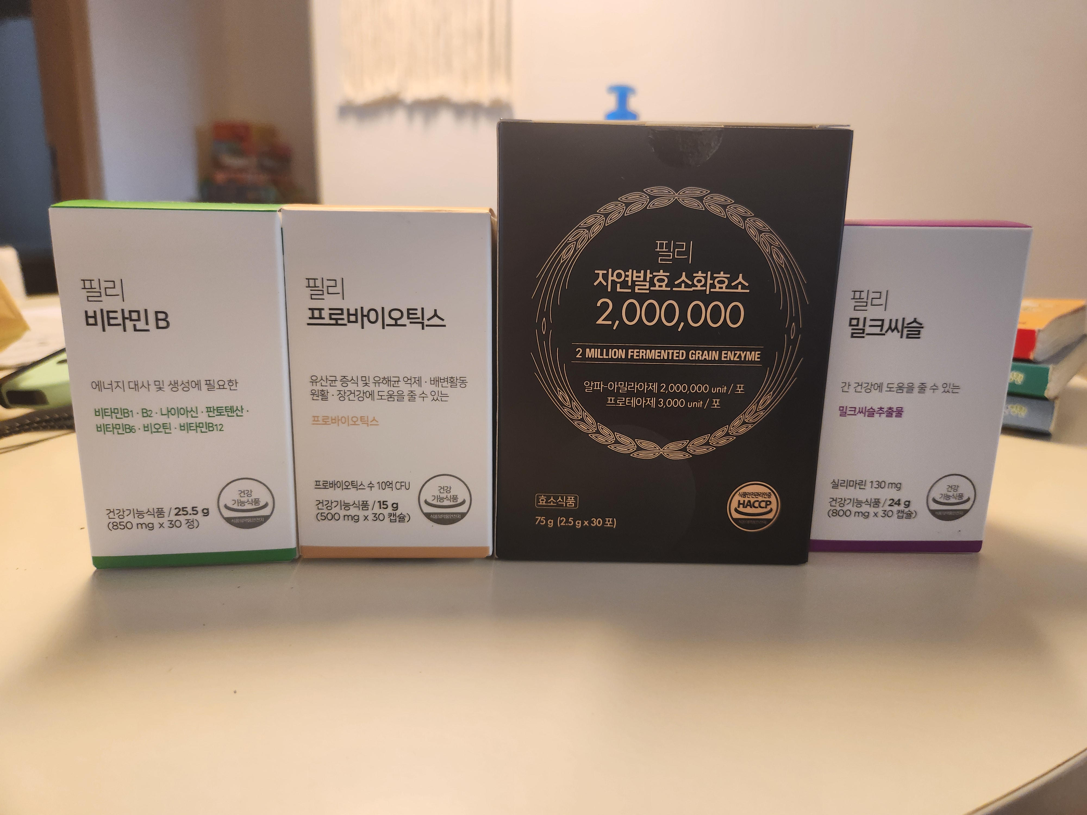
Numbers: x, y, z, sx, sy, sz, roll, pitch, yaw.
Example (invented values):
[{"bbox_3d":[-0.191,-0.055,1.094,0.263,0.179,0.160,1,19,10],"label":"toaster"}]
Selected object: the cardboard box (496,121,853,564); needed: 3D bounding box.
[{"bbox_3d":[0.038,-0.022,0.261,0.108,0.141,0.058,1,12,-1],"label":"cardboard box"}]

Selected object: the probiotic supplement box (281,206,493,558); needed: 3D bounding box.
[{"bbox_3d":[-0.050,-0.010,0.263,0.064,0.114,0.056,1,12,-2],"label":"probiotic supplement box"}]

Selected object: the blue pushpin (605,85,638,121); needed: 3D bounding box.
[{"bbox_3d":[0.086,-0.334,0.800,0.036,0.046,0.036,1,12,0],"label":"blue pushpin"}]

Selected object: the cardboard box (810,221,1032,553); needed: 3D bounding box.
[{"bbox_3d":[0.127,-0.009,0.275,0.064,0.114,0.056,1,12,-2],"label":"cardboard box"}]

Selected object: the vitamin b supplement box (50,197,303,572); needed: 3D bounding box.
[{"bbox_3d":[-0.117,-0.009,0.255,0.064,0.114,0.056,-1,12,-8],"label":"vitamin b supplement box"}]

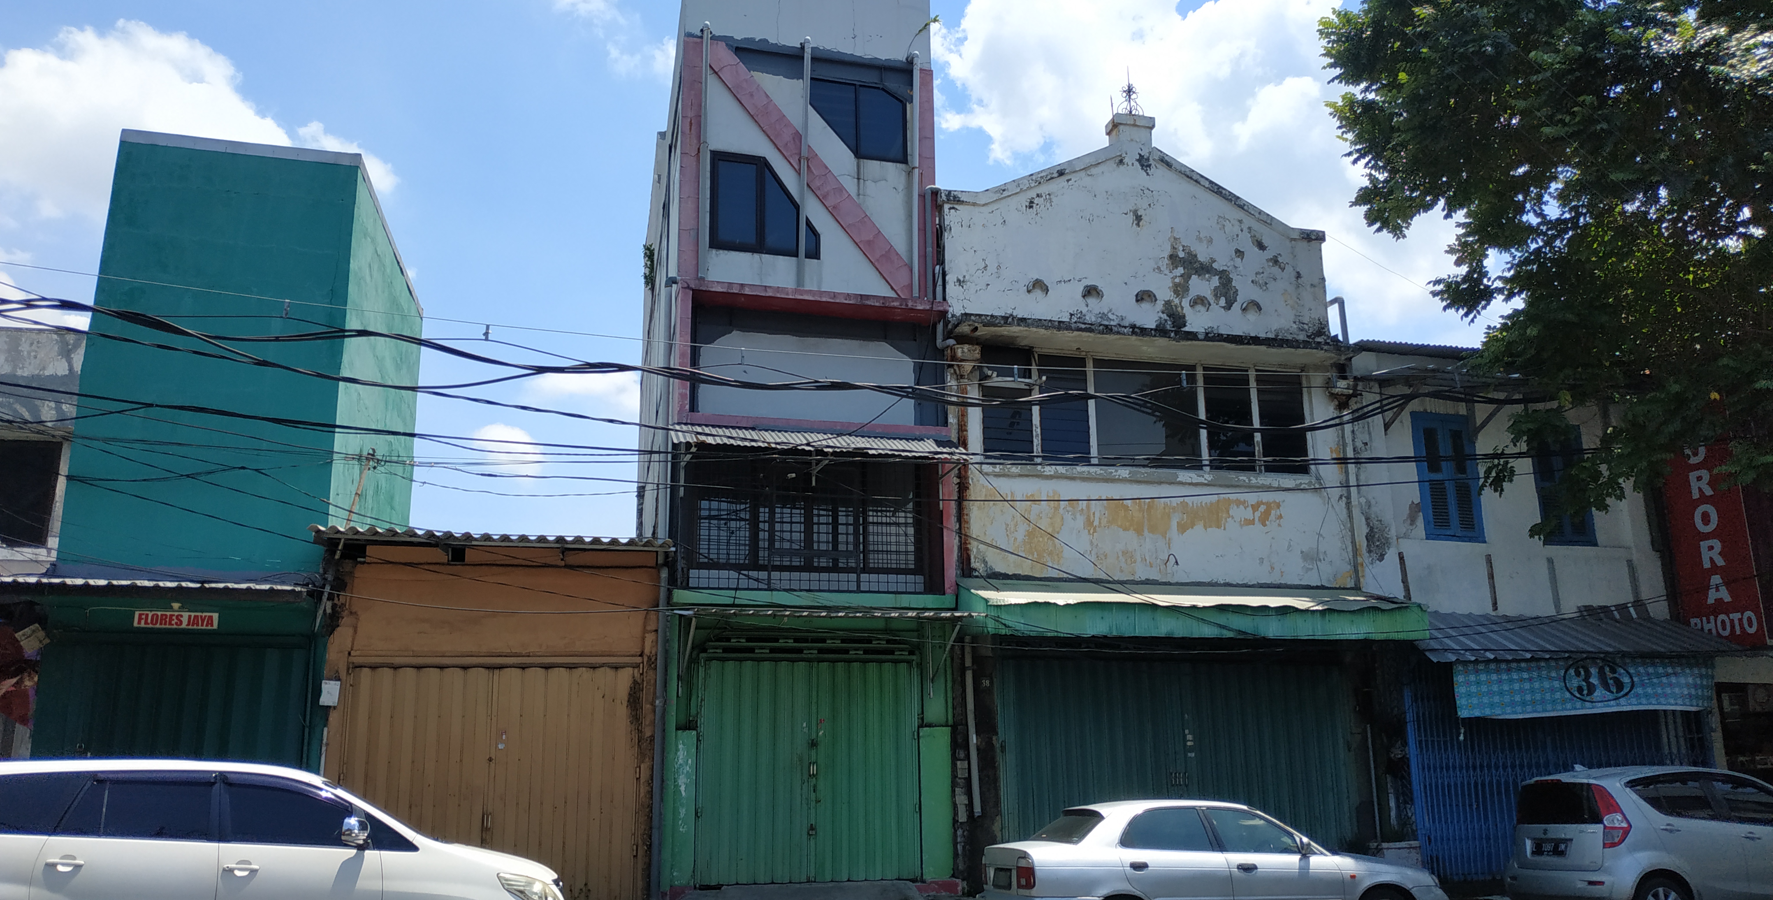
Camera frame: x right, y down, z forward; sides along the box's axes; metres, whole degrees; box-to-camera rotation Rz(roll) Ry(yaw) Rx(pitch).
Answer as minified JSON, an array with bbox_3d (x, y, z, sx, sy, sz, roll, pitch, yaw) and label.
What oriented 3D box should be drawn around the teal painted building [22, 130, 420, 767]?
[{"bbox_3d":[-8.330,1.319,16.523,2.715,8.920,6.123,3,-14,-13],"label":"teal painted building"}]

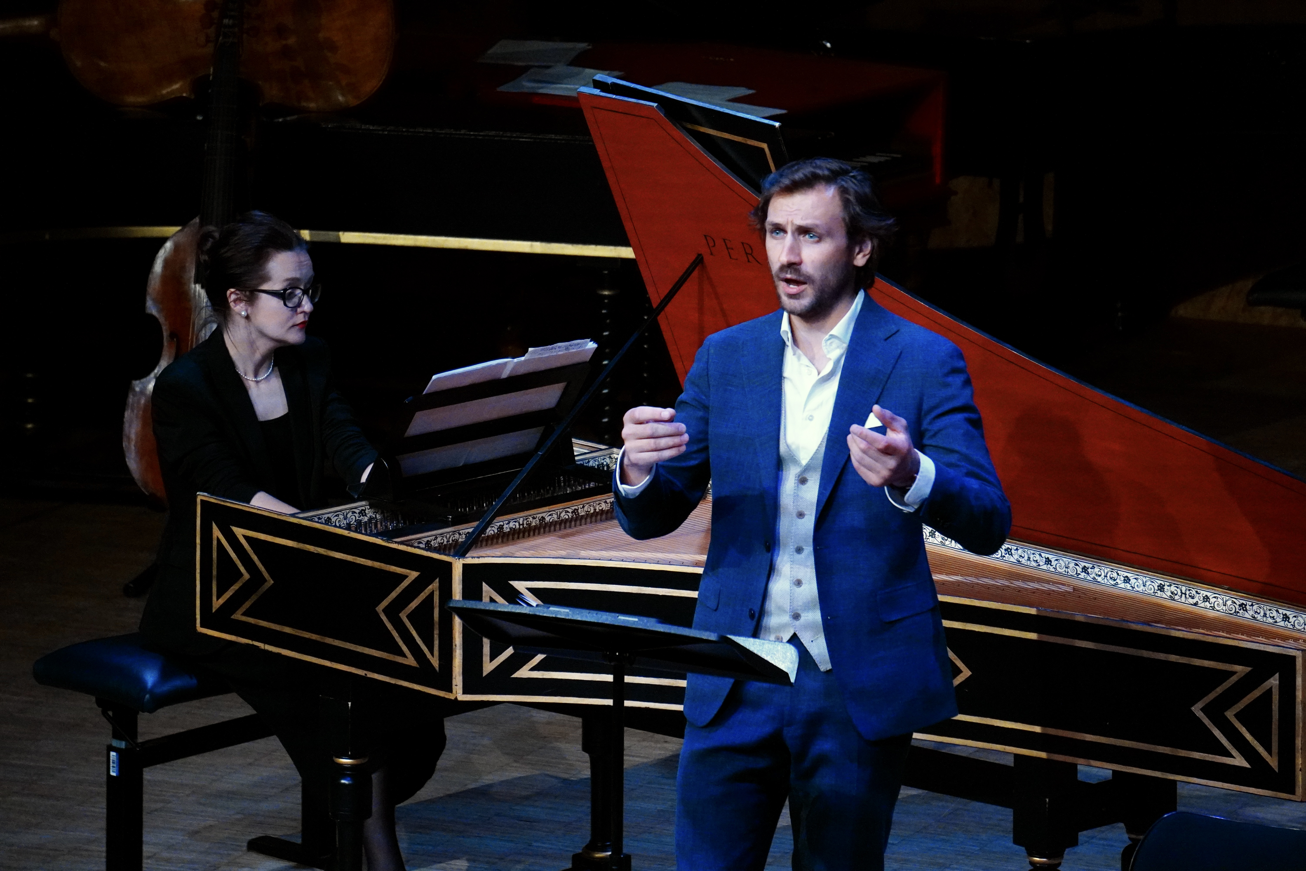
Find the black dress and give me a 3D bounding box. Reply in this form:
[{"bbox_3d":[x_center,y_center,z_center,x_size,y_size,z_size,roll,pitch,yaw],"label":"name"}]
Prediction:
[{"bbox_3d":[-0.643,0.229,15.800,0.640,0.800,0.500,12,17,44],"label":"black dress"}]

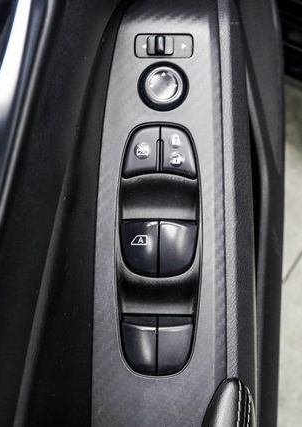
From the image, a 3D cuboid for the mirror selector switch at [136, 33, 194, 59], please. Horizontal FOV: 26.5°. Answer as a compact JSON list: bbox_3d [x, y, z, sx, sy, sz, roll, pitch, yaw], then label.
[{"bbox_3d":[0.008,-0.108,0.415,0.038,0.009,0.015,1,87,0],"label":"mirror selector switch"}]

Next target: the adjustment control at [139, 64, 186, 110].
[{"bbox_3d":[0.008,-0.081,0.412,0.031,0.011,0.030,1,87,0],"label":"adjustment control"}]

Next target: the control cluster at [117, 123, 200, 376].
[{"bbox_3d":[0.005,0.023,0.414,0.052,0.025,0.163,1,87,0],"label":"control cluster"}]

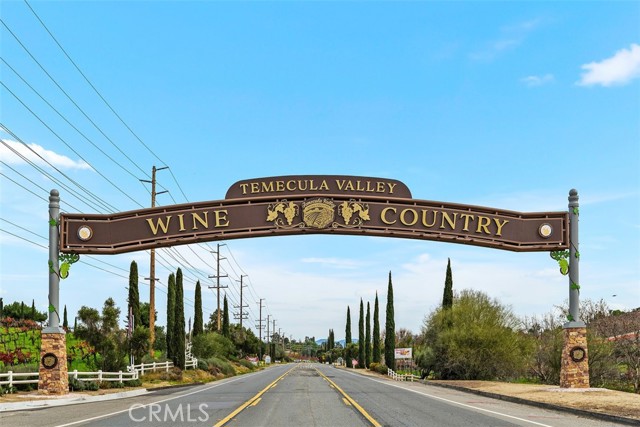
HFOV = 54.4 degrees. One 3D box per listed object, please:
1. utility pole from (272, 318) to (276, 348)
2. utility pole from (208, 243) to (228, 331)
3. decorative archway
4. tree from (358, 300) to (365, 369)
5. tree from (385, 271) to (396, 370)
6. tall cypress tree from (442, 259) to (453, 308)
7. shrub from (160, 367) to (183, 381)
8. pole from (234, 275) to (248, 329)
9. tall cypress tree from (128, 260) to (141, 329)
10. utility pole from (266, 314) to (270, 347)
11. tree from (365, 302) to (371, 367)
[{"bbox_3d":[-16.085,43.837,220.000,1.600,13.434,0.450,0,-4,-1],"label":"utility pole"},{"bbox_3d":[-14.353,12.232,88.000,2.850,16.262,0.500,0,-4,-1],"label":"utility pole"},{"bbox_3d":[-0.142,2.826,25.300,21.700,8.500,1.250,0,-3,-3],"label":"decorative archway"},{"bbox_3d":[5.268,15.234,79.000,0.800,8.886,0.800,0,-4,-1],"label":"tree"},{"bbox_3d":[6.344,9.629,56.000,1.100,8.999,1.100,0,-4,-1],"label":"tree"},{"bbox_3d":[9.834,7.829,48.000,1.050,8.716,1.050,0,-4,-1],"label":"tall cypress tree"},{"bbox_3d":[-8.408,8.999,35.000,1.400,0.787,1.200,0,-4,-1],"label":"shrub"},{"bbox_3d":[-14.759,19.271,117.000,2.800,15.605,0.500,0,-4,-1],"label":"pole"},{"bbox_3d":[-13.414,7.231,45.000,1.000,7.665,1.000,0,-4,-1],"label":"tall cypress tree"},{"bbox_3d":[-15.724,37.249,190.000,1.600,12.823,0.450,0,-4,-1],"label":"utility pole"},{"bbox_3d":[5.572,14.194,73.000,0.800,7.977,0.800,0,-4,-1],"label":"tree"}]

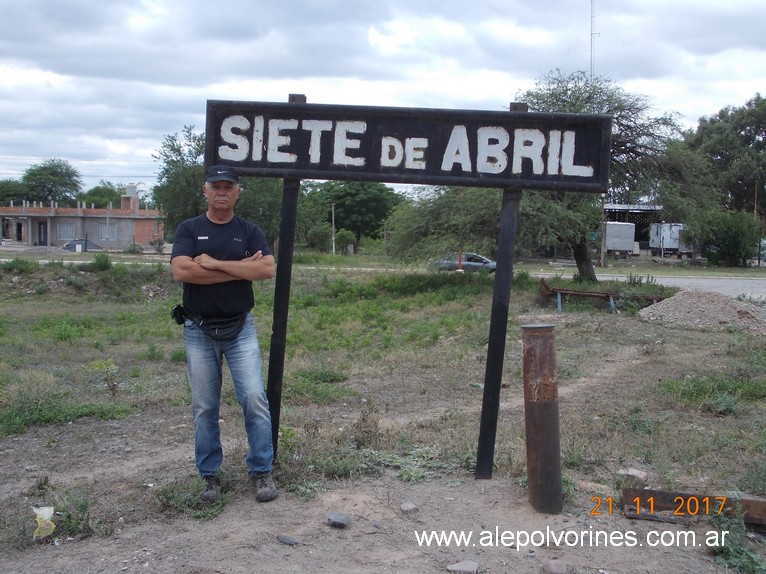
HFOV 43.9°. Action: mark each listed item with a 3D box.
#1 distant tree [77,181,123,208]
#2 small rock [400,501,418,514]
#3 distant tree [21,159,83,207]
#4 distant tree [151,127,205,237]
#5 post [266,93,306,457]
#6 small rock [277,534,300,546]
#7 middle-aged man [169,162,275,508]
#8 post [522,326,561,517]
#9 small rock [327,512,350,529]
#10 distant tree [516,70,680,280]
[{"bbox_3d":[-28.828,-7.412,96.726,5.200,6.790,5.200,0,5,0],"label":"distant tree"},{"bbox_3d":[0.135,1.123,4.855,0.078,0.045,0.065,0,5,0],"label":"small rock"},{"bbox_3d":[-33.674,-8.514,96.626,6.800,9.010,6.500,0,5,0],"label":"distant tree"},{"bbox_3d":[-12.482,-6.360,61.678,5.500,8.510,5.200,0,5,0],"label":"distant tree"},{"bbox_3d":[-0.577,-0.018,5.575,0.092,2.195,0.080,5,5,6],"label":"post"},{"bbox_3d":[-0.439,1.168,4.417,0.100,0.036,0.070,0,5,0],"label":"small rock"},{"bbox_3d":[-0.860,0.242,5.075,0.560,1.760,0.420,-1,5,-7],"label":"middle-aged man"},{"bbox_3d":[0.819,0.672,4.875,0.172,0.942,0.172,-3,5,0],"label":"post"},{"bbox_3d":[-0.218,1.135,4.655,0.102,0.058,0.080,0,5,0],"label":"small rock"},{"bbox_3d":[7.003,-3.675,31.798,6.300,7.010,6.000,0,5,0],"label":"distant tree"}]

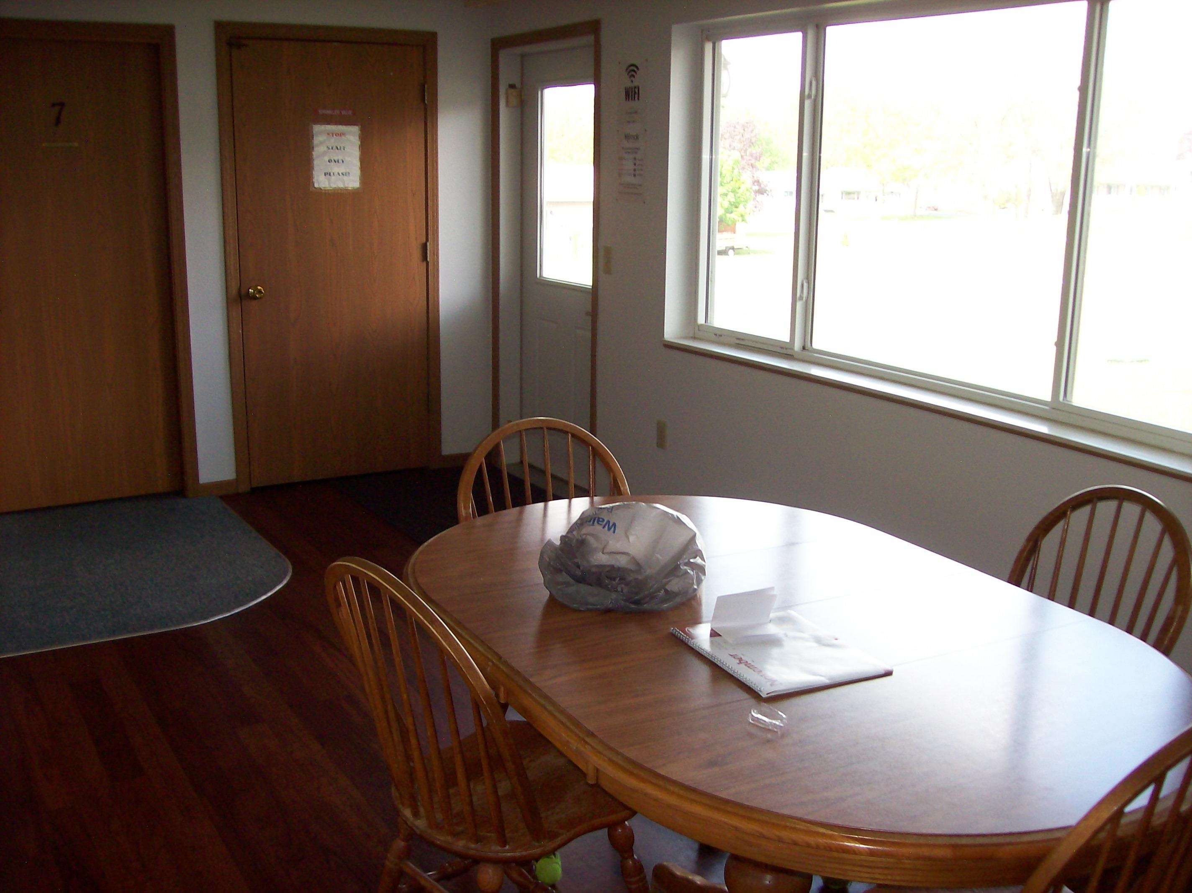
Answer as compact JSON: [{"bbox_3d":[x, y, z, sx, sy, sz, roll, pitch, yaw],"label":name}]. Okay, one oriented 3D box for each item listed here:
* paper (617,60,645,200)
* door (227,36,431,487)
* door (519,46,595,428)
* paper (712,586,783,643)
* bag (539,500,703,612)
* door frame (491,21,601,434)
[{"bbox_3d":[0.141,-1.234,4.863,0.008,0.539,0.221,-6,15,-28],"label":"paper"},{"bbox_3d":[-1.223,-0.841,5.842,0.894,2.031,0.045,-6,15,-28],"label":"door"},{"bbox_3d":[-0.128,-0.798,5.730,0.045,2.001,0.910,-6,15,-28],"label":"door"},{"bbox_3d":[0.258,0.280,2.077,0.110,0.066,0.070,-2,14,-12],"label":"paper"},{"bbox_3d":[0.052,0.186,2.300,0.295,0.160,0.250,1,13,1],"label":"bag"},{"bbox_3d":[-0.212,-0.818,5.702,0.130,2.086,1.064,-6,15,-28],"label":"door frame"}]

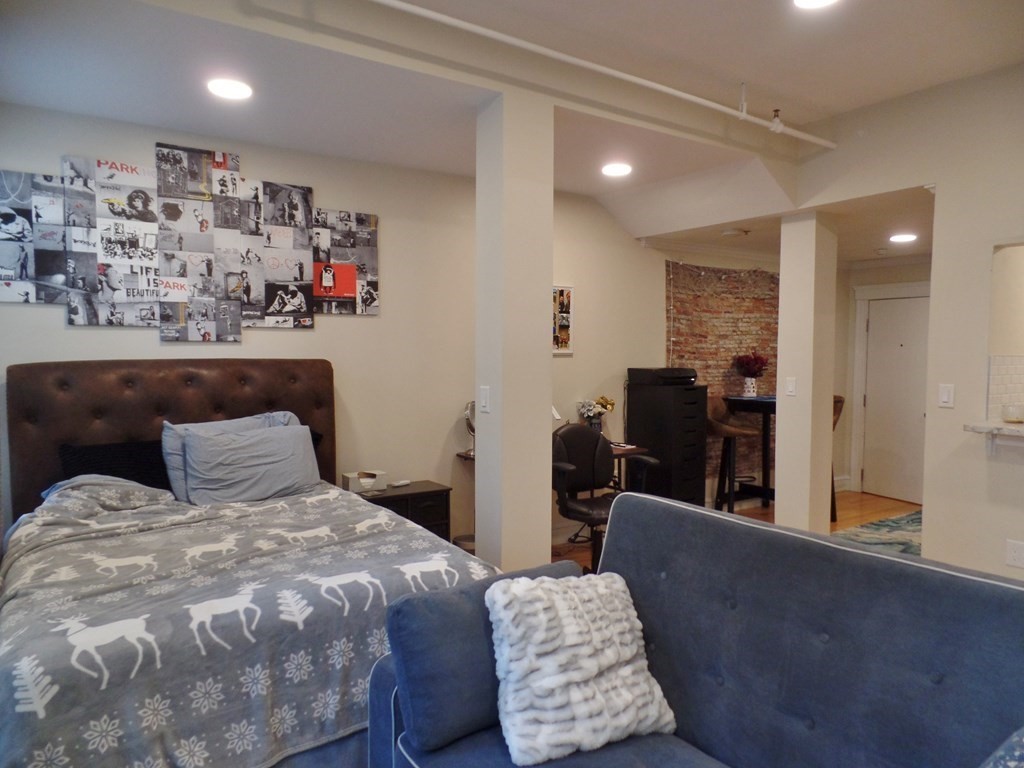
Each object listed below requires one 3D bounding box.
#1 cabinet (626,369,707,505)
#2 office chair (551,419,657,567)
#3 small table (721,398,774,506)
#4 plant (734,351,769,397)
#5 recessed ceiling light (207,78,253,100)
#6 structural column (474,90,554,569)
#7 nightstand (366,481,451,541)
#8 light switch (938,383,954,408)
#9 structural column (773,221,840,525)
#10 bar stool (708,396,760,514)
[{"bbox_3d":[1.183,0.577,5.264,0.360,1.178,0.480,-2,4,-34],"label":"cabinet"},{"bbox_3d":[0.565,0.739,4.490,0.650,0.930,0.640,-1,3,-30],"label":"office chair"},{"bbox_3d":[2.282,0.642,5.904,0.650,1.030,0.640,-2,4,-35],"label":"small table"},{"bbox_3d":[2.094,-0.090,5.950,0.290,0.405,0.300,-2,4,-35],"label":"plant"},{"bbox_3d":[-1.205,-1.254,2.910,0.180,0.030,0.180,-2,4,-35],"label":"recessed ceiling light"},{"bbox_3d":[0.006,0.004,3.157,0.278,2.530,0.240,-2,4,-34],"label":"structural column"},{"bbox_3d":[-0.685,0.940,4.071,0.590,0.610,0.340,-2,4,-35],"label":"nightstand"},{"bbox_3d":[2.199,0.063,3.445,0.015,0.118,0.072,-2,4,-34],"label":"light switch"},{"bbox_3d":[1.926,0.076,4.466,0.250,2.310,0.240,-2,4,-35],"label":"structural column"},{"bbox_3d":[1.749,0.624,5.453,0.480,1.070,0.450,0,3,-8],"label":"bar stool"}]

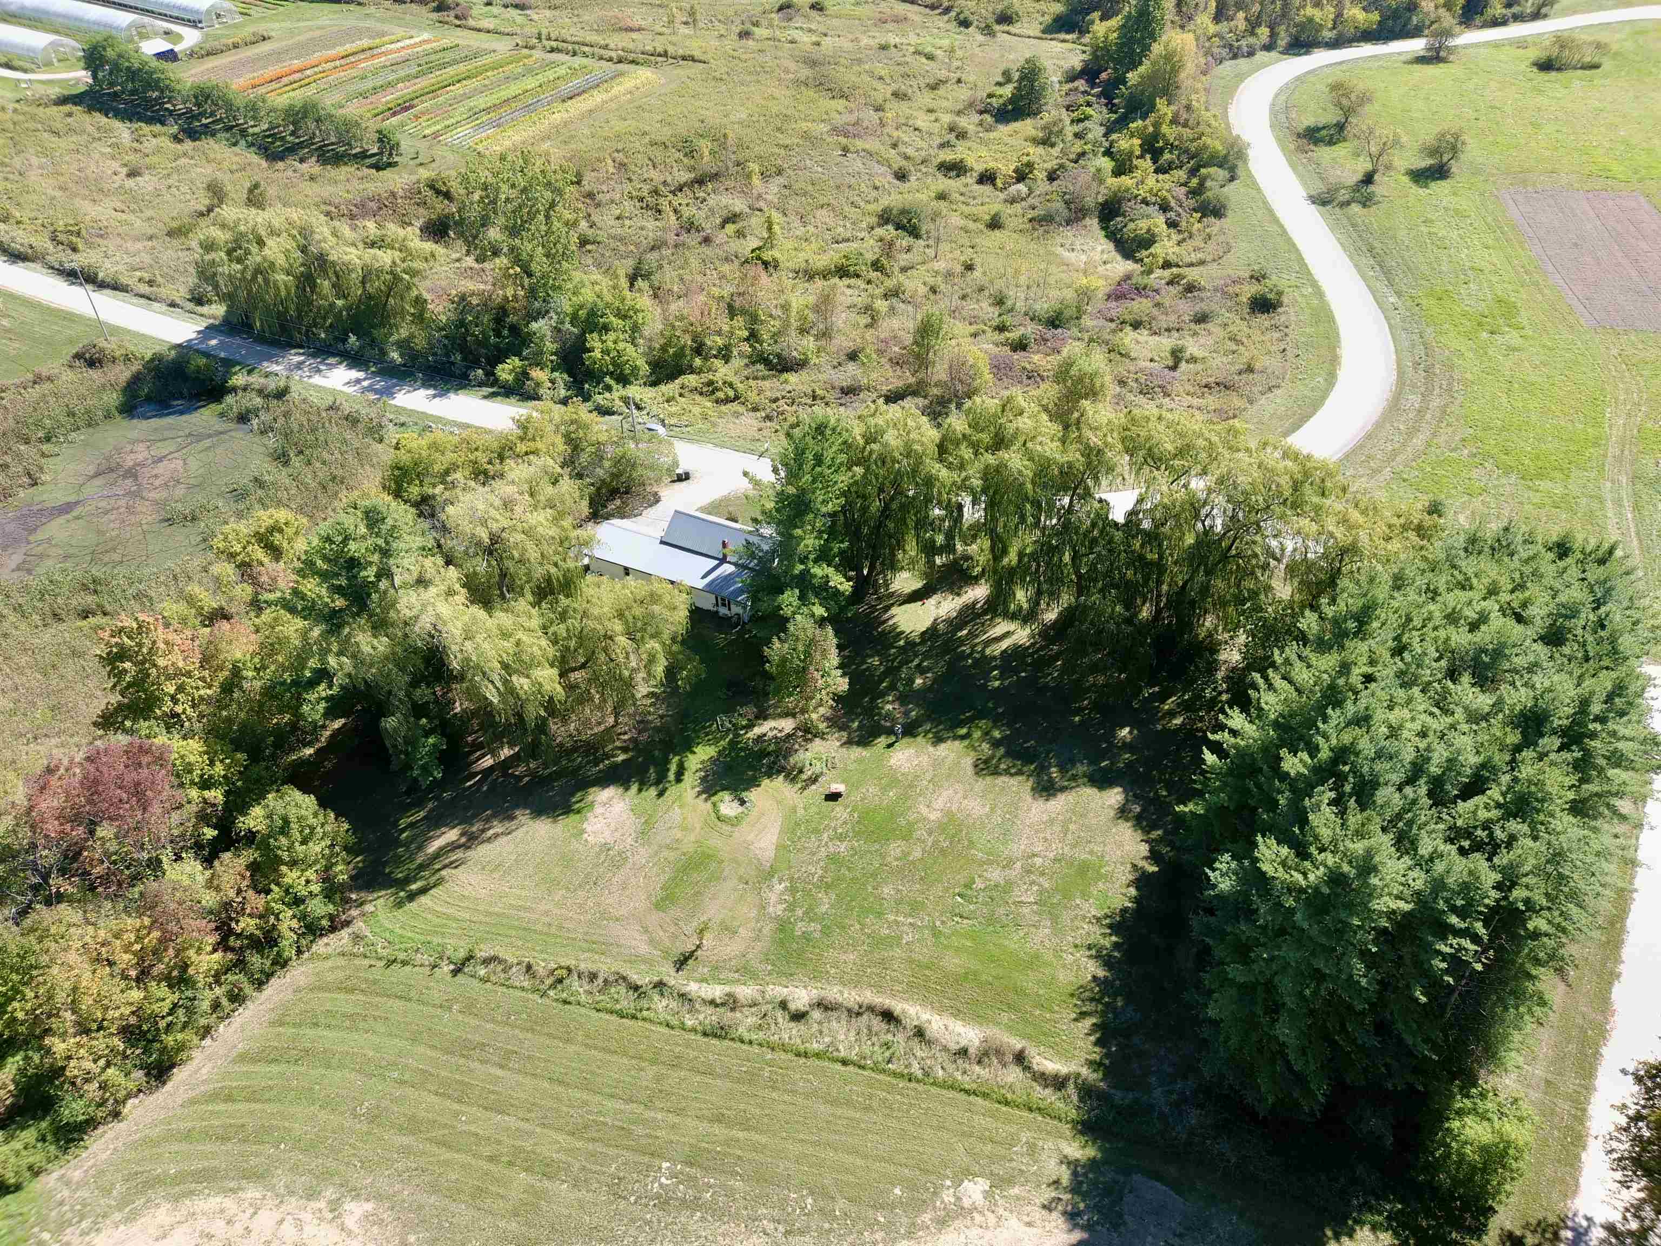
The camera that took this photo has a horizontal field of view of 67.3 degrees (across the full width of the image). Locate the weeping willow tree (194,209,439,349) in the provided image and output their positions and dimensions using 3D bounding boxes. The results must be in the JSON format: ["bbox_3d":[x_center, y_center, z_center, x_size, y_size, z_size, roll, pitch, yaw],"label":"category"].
[{"bbox_3d":[-65.900,-44.559,159.504,31.000,12.500,15.000,12,40,14],"label":"weeping willow tree"}]

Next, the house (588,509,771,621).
[{"bbox_3d":[-13.000,-6.631,118.308,17.800,5.400,9.000,18,42,20],"label":"house"}]

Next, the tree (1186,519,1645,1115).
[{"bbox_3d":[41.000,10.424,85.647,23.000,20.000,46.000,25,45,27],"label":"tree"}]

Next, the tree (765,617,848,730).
[{"bbox_3d":[-2.000,4.055,100.820,6.800,10.800,6.800,0,39,0],"label":"tree"}]

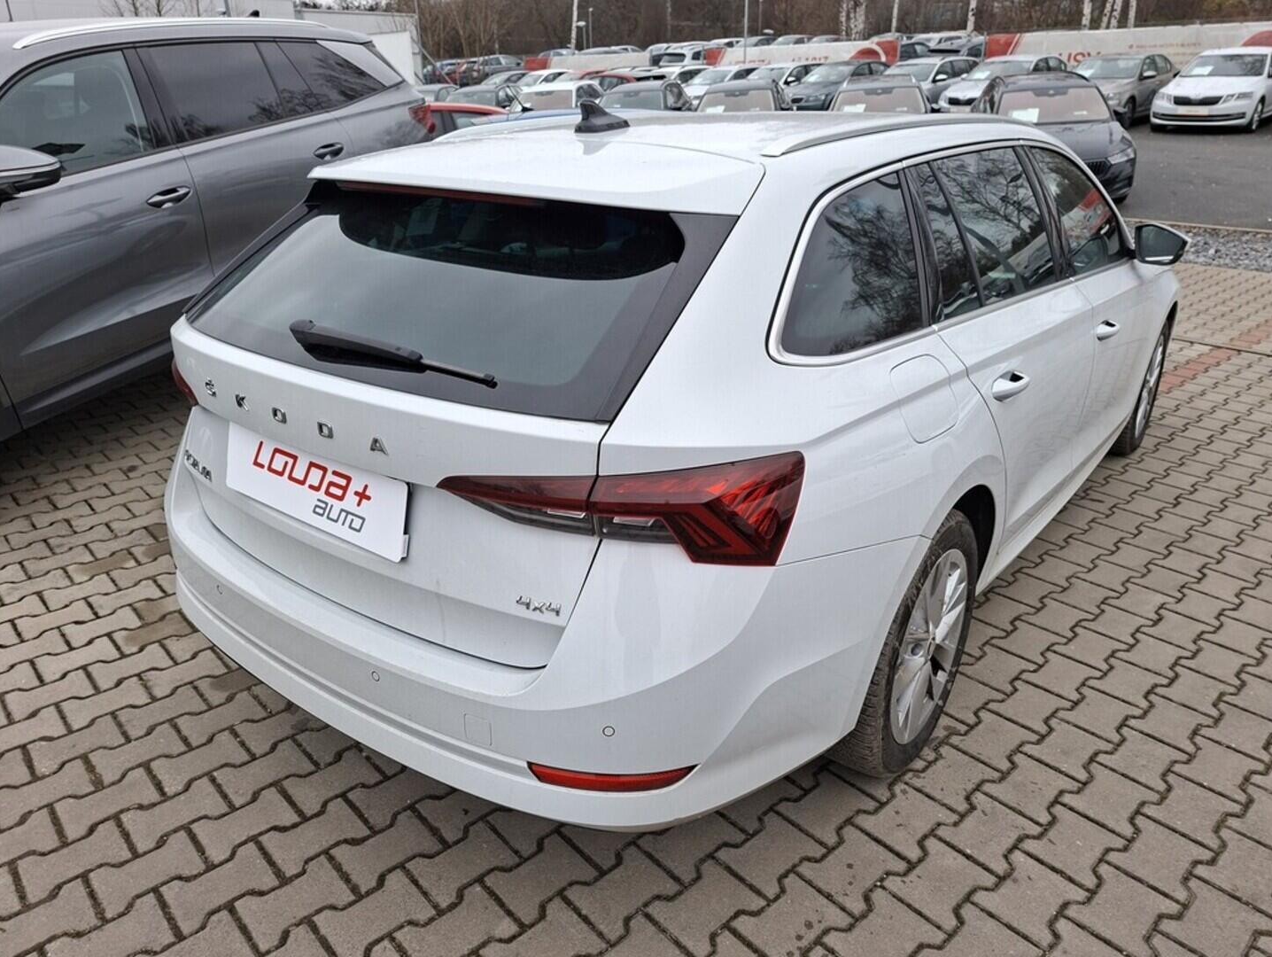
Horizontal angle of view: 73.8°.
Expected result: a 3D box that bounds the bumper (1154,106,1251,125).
[{"bbox_3d":[11.308,-7.314,17.058,0.500,0.420,1.780,-24,32,-38],"label":"bumper"}]

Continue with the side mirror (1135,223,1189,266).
[{"bbox_3d":[1.824,-0.810,2.951,0.210,0.150,0.130,17,28,34],"label":"side mirror"}]

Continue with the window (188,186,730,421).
[{"bbox_3d":[-0.431,-0.366,1.557,1.220,0.100,0.442,17,66,34],"label":"window"}]

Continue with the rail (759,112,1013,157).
[{"bbox_3d":[0.719,-0.824,1.991,0.065,0.080,1.750,17,28,34],"label":"rail"}]

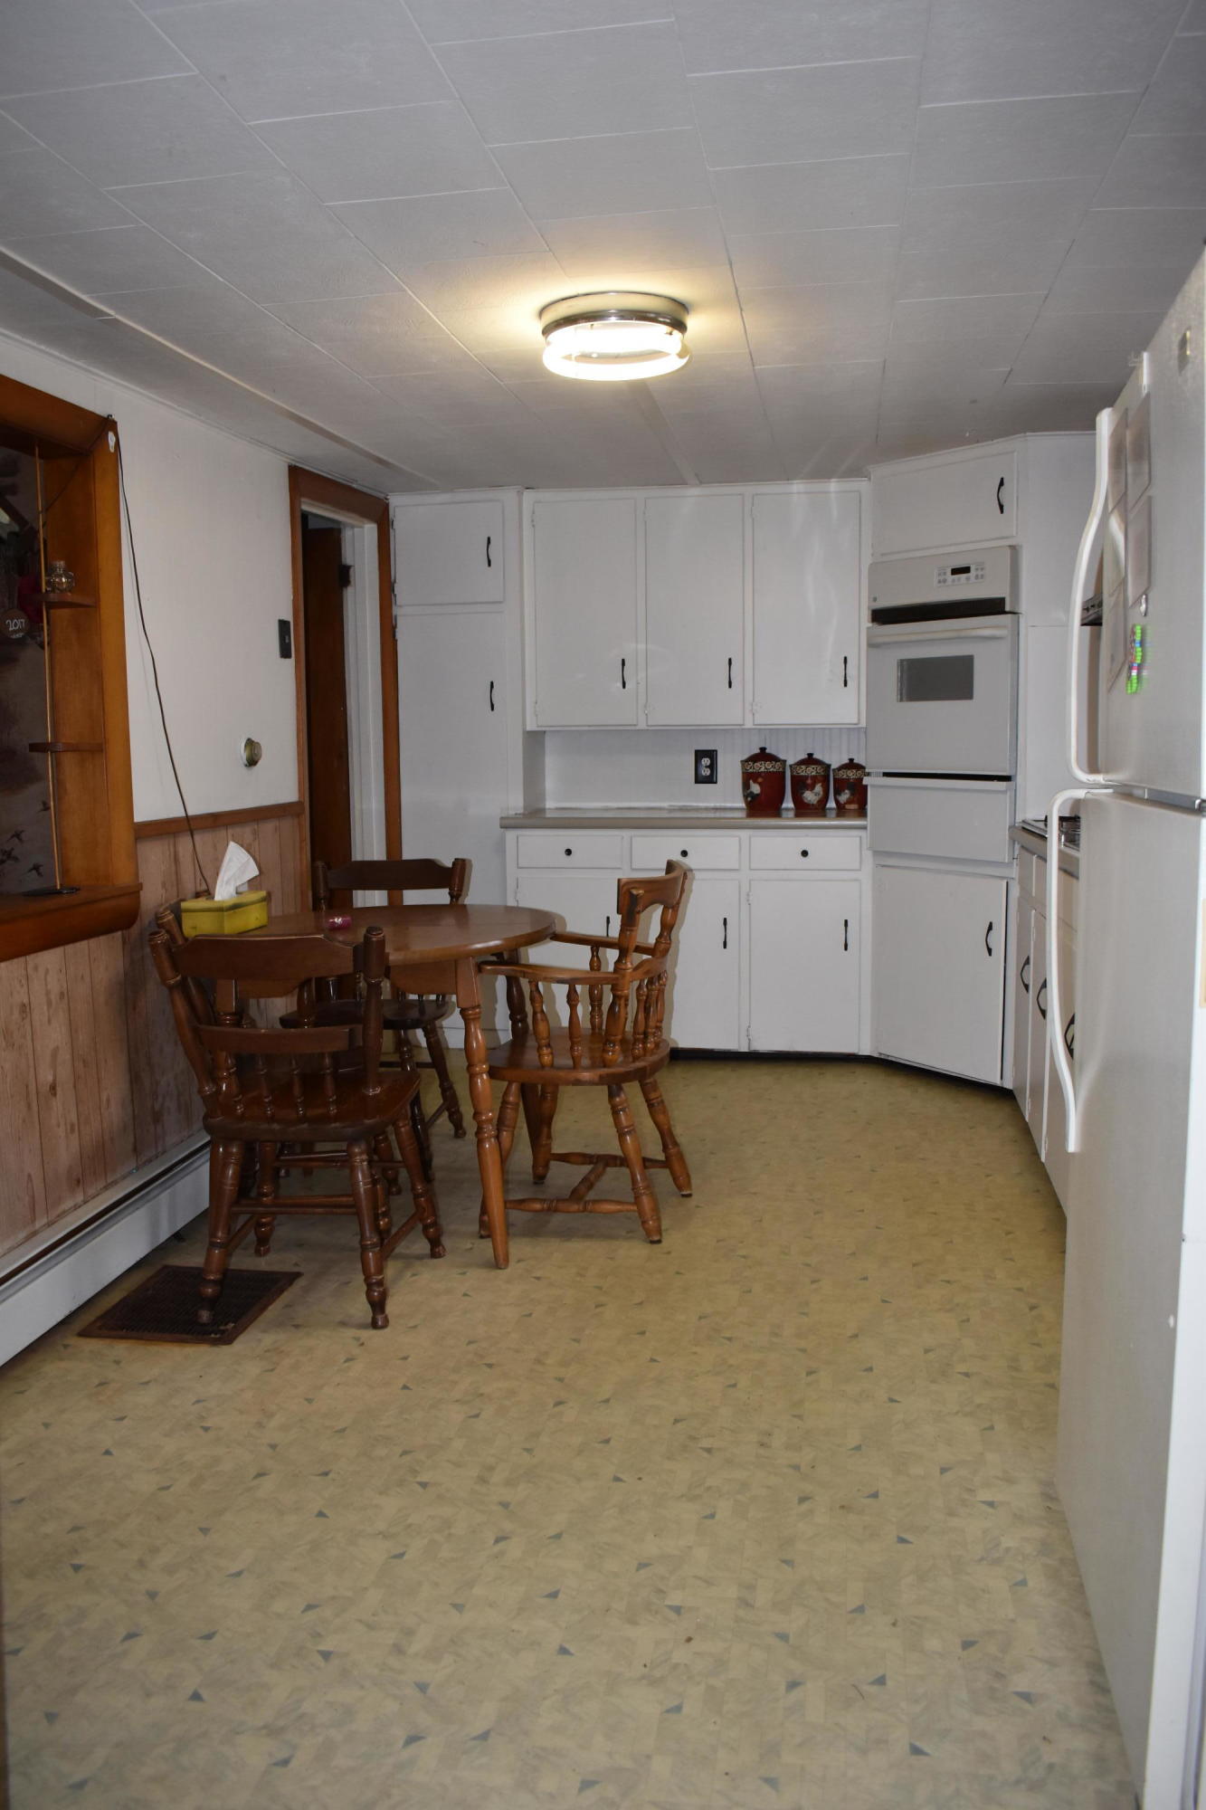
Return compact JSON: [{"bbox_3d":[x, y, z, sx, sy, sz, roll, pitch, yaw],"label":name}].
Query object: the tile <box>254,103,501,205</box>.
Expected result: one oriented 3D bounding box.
[{"bbox_3d":[-0.322,-1.129,2.036,0.307,0.015,0.304,0,7,10],"label":"tile"}]

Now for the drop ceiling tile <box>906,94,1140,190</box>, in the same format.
[{"bbox_3d":[0.621,-1.145,2.028,0.307,0.015,0.304,0,7,10],"label":"drop ceiling tile"}]

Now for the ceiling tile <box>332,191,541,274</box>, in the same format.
[{"bbox_3d":[-0.272,-1.170,2.332,0.312,0.020,0.307,1,8,10],"label":"ceiling tile"}]

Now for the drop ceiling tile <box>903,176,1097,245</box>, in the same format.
[{"bbox_3d":[0.679,-1.202,2.351,0.313,0.020,0.303,0,7,10],"label":"drop ceiling tile"}]

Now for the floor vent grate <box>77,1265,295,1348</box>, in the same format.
[{"bbox_3d":[-0.860,0.837,2.869,0.329,0.015,0.362,1,7,10],"label":"floor vent grate"}]

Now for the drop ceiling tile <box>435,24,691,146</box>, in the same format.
[{"bbox_3d":[-0.043,-1.121,1.849,0.313,0.020,0.303,0,7,10],"label":"drop ceiling tile"}]

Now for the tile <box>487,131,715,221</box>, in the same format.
[{"bbox_3d":[0.009,-1.147,2.125,0.307,0.015,0.304,0,7,10],"label":"tile"}]

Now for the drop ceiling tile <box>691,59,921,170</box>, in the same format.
[{"bbox_3d":[0.289,-1.127,1.929,0.307,0.015,0.304,0,7,10],"label":"drop ceiling tile"}]

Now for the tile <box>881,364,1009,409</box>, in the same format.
[{"bbox_3d":[0.885,-1.356,3.535,0.313,0.020,0.303,0,7,10],"label":"tile"}]

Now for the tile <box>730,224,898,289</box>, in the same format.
[{"bbox_3d":[0.395,-1.219,2.542,0.313,0.020,0.303,0,7,10],"label":"tile"}]

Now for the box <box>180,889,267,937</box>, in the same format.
[{"bbox_3d":[-0.904,0.023,3.261,0.112,0.080,0.218,1,8,14],"label":"box"}]

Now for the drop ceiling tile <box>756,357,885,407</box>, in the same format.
[{"bbox_3d":[0.545,-1.321,3.399,0.307,0.015,0.304,0,7,10],"label":"drop ceiling tile"}]

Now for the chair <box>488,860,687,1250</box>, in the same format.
[{"bbox_3d":[-0.043,0.341,3.302,0.480,0.865,0.570,1,7,13],"label":"chair"}]

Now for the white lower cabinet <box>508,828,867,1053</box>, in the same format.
[{"bbox_3d":[0.334,0.104,5.068,1.279,0.813,0.580,1,7,10],"label":"white lower cabinet"}]

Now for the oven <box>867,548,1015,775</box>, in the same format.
[{"bbox_3d":[1.252,-0.792,4.511,0.450,0.717,0.610,-6,9,-35],"label":"oven"}]

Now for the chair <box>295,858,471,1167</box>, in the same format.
[{"bbox_3d":[-0.657,0.298,3.869,0.490,0.820,0.510,1,7,10],"label":"chair"}]

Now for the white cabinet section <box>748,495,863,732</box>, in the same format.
[{"bbox_3d":[0.755,-1.076,5.009,0.384,0.824,0.300,1,7,10],"label":"white cabinet section"}]

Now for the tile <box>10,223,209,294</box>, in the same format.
[{"bbox_3d":[-0.888,-1.179,2.466,0.313,0.020,0.303,0,7,10],"label":"tile"}]

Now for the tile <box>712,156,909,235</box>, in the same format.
[{"bbox_3d":[0.344,-1.181,2.246,0.313,0.020,0.303,0,7,10],"label":"tile"}]

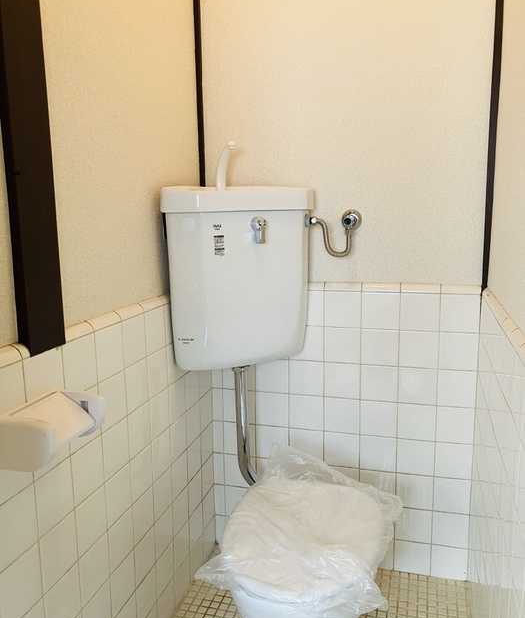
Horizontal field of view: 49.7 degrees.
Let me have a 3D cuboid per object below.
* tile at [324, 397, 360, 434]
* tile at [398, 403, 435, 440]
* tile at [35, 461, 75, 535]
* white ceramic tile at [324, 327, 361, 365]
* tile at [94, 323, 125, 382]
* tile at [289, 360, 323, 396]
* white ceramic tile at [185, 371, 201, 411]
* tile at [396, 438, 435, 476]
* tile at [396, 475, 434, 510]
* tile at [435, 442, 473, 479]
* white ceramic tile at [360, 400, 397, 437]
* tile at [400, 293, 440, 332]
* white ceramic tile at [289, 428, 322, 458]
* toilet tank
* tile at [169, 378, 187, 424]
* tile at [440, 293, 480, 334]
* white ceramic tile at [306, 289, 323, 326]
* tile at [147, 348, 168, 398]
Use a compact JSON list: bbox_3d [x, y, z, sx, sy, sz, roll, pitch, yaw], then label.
[{"bbox_3d":[0.239,0.318,1.693,0.105,0.105,0.009,2,10,16],"label":"tile"},{"bbox_3d":[0.446,0.326,1.635,0.105,0.105,0.009,2,10,16],"label":"tile"},{"bbox_3d":[-0.383,0.338,1.024,0.009,0.106,0.106,2,10,16],"label":"tile"},{"bbox_3d":[0.236,0.106,1.669,0.106,0.106,0.008,2,10,16],"label":"white ceramic tile"},{"bbox_3d":[-0.320,0.087,1.176,0.008,0.105,0.105,2,10,15],"label":"tile"},{"bbox_3d":[0.132,0.208,1.700,0.105,0.105,0.008,2,10,15],"label":"tile"},{"bbox_3d":[-0.207,0.230,1.641,0.009,0.106,0.106,2,10,15],"label":"white ceramic tile"},{"bbox_3d":[0.452,0.437,1.674,0.106,0.106,0.009,2,10,15],"label":"tile"},{"bbox_3d":[0.449,0.538,1.672,0.105,0.105,0.009,2,10,16],"label":"tile"},{"bbox_3d":[0.548,0.436,1.625,0.101,0.105,0.009,2,10,16],"label":"tile"},{"bbox_3d":[0.343,0.322,1.664,0.105,0.105,0.009,2,10,16],"label":"white ceramic tile"},{"bbox_3d":[0.446,0.010,1.594,0.106,0.106,0.008,2,10,16],"label":"tile"},{"bbox_3d":[0.138,0.426,1.759,0.106,0.106,0.009,2,10,15],"label":"white ceramic tile"},{"bbox_3d":[-0.086,-0.103,1.606,0.456,0.461,0.293,-6,11,-29],"label":"toilet tank"},{"bbox_3d":[-0.236,0.248,1.537,0.008,0.106,0.107,2,10,15],"label":"tile"},{"bbox_3d":[0.552,0.013,1.571,0.106,0.106,0.009,2,10,15],"label":"tile"},{"bbox_3d":[0.133,-0.002,1.682,0.106,0.106,0.008,2,10,16],"label":"white ceramic tile"},{"bbox_3d":[-0.265,0.160,1.413,0.008,0.106,0.105,2,10,15],"label":"tile"}]

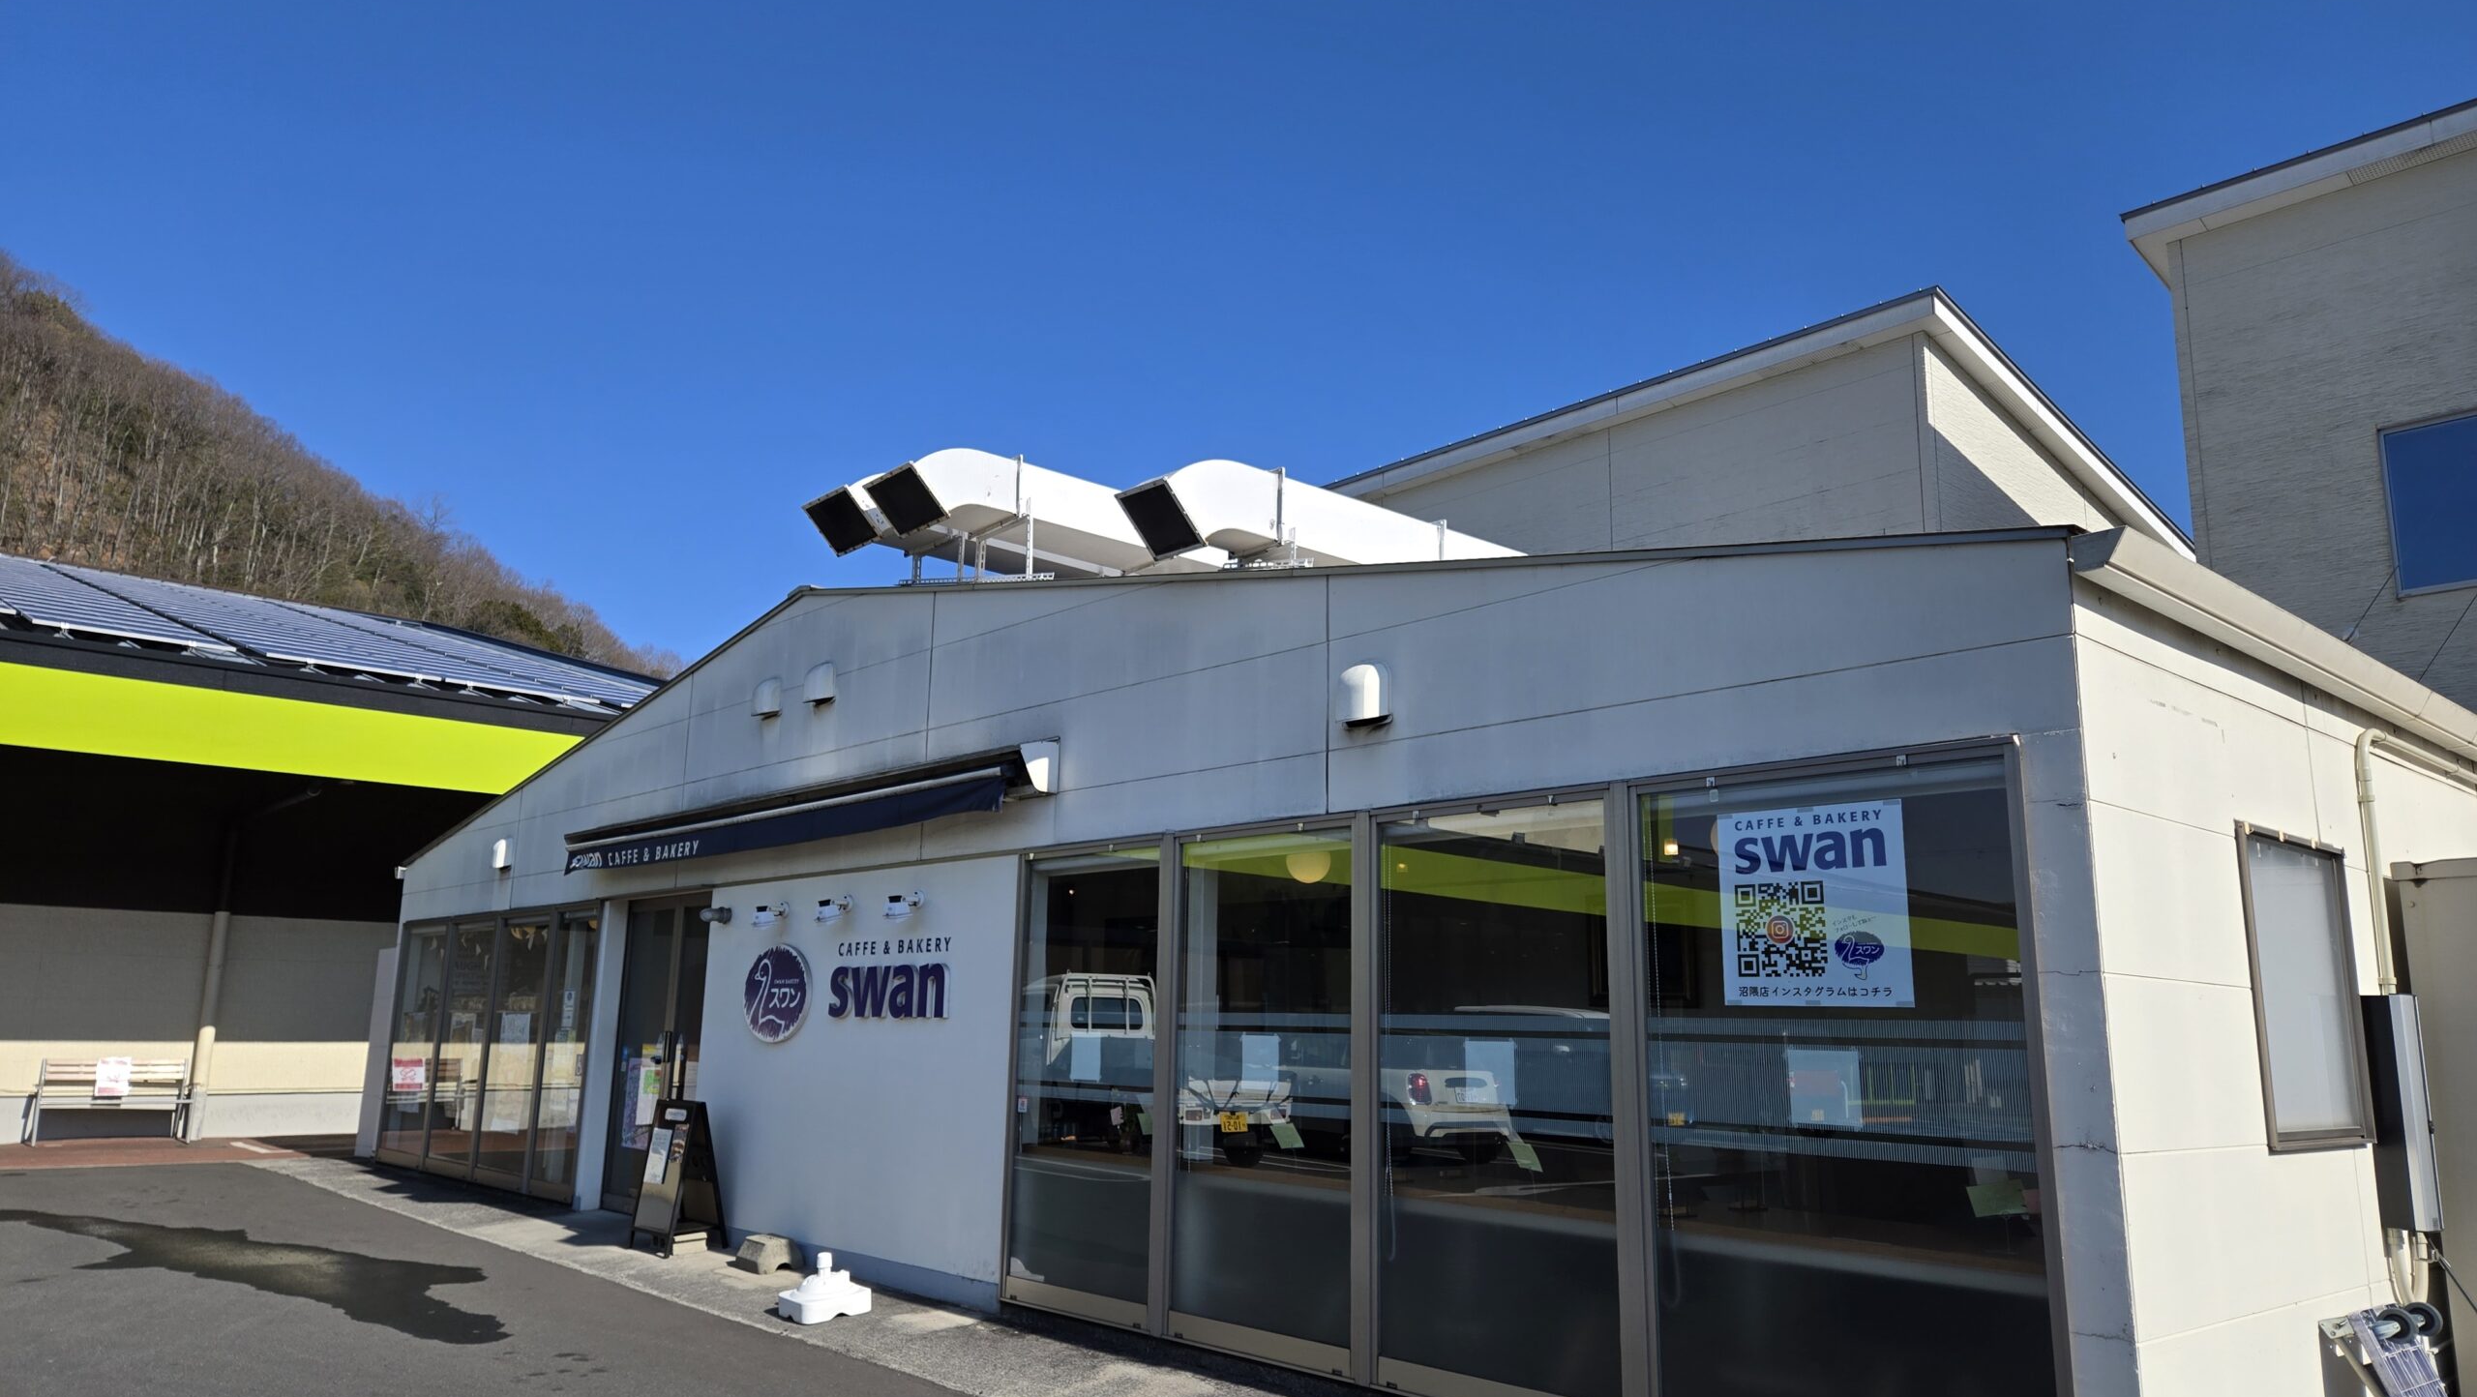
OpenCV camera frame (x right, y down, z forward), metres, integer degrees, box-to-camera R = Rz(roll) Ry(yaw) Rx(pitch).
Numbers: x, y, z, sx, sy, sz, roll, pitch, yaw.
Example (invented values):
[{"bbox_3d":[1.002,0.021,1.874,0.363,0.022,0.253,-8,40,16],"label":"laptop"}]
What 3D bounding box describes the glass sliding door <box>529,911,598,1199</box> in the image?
[{"bbox_3d":[-4.843,2.539,11.825,0.070,2.020,0.840,12,-16,-41],"label":"glass sliding door"}]

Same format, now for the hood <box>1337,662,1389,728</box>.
[{"bbox_3d":[0.482,-0.025,6.352,0.120,0.240,0.185,12,-16,-41],"label":"hood"}]

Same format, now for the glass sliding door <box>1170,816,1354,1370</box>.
[{"bbox_3d":[0.077,1.548,6.562,0.070,2.000,1.045,12,-16,-41],"label":"glass sliding door"}]

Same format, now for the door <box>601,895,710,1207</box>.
[{"bbox_3d":[-3.790,2.357,10.881,0.070,2.065,1.580,12,-16,-41],"label":"door"}]

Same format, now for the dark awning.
[{"bbox_3d":[-2.886,0.762,9.816,0.270,0.320,5.480,12,-16,-41],"label":"dark awning"}]

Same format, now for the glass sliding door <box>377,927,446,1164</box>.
[{"bbox_3d":[-7.197,3.013,14.344,0.070,2.020,1.220,12,-16,-41],"label":"glass sliding door"}]

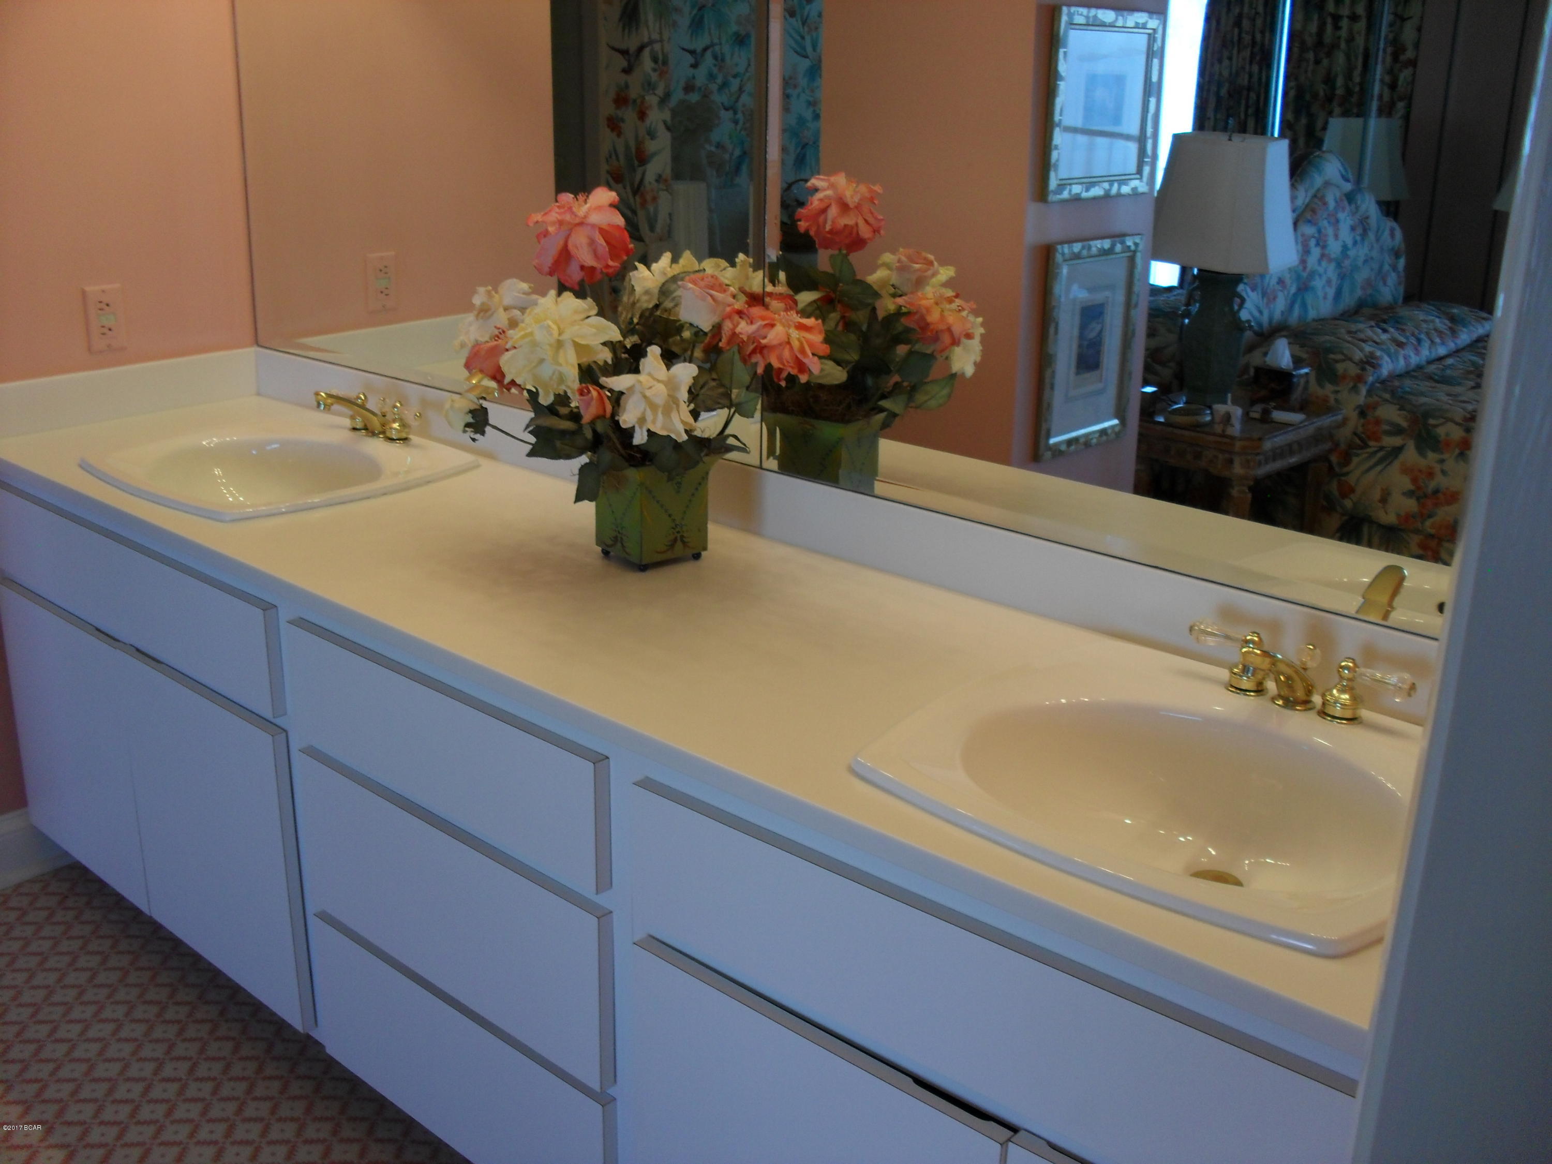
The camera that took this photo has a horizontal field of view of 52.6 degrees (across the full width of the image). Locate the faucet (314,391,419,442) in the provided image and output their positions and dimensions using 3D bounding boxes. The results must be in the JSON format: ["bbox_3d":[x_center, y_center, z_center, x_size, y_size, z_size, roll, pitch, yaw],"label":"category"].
[{"bbox_3d":[-0.674,-0.268,2.509,0.240,0.090,0.148,17,24,39],"label":"faucet"}]

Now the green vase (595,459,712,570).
[{"bbox_3d":[-0.157,-0.096,1.975,0.115,0.137,0.115,-13,23,-37],"label":"green vase"}]

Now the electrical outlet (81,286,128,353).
[{"bbox_3d":[-1.145,-0.449,2.678,0.010,0.114,0.070,17,24,39],"label":"electrical outlet"}]

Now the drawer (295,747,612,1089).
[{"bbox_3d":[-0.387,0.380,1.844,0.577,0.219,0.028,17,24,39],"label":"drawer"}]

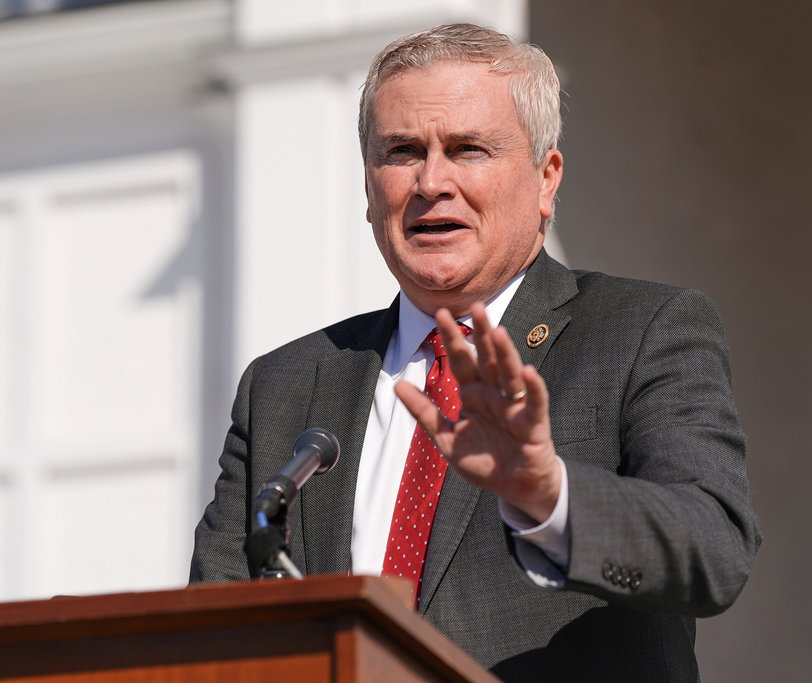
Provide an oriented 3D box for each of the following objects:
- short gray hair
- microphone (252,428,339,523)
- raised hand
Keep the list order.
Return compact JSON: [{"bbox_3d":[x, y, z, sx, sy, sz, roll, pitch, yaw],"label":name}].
[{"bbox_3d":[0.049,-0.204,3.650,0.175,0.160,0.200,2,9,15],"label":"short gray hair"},{"bbox_3d":[-0.091,0.111,3.330,0.038,0.038,0.150,3,20,16],"label":"microphone"},{"bbox_3d":[0.060,0.059,3.320,0.127,0.178,0.080,-10,16,14],"label":"raised hand"}]

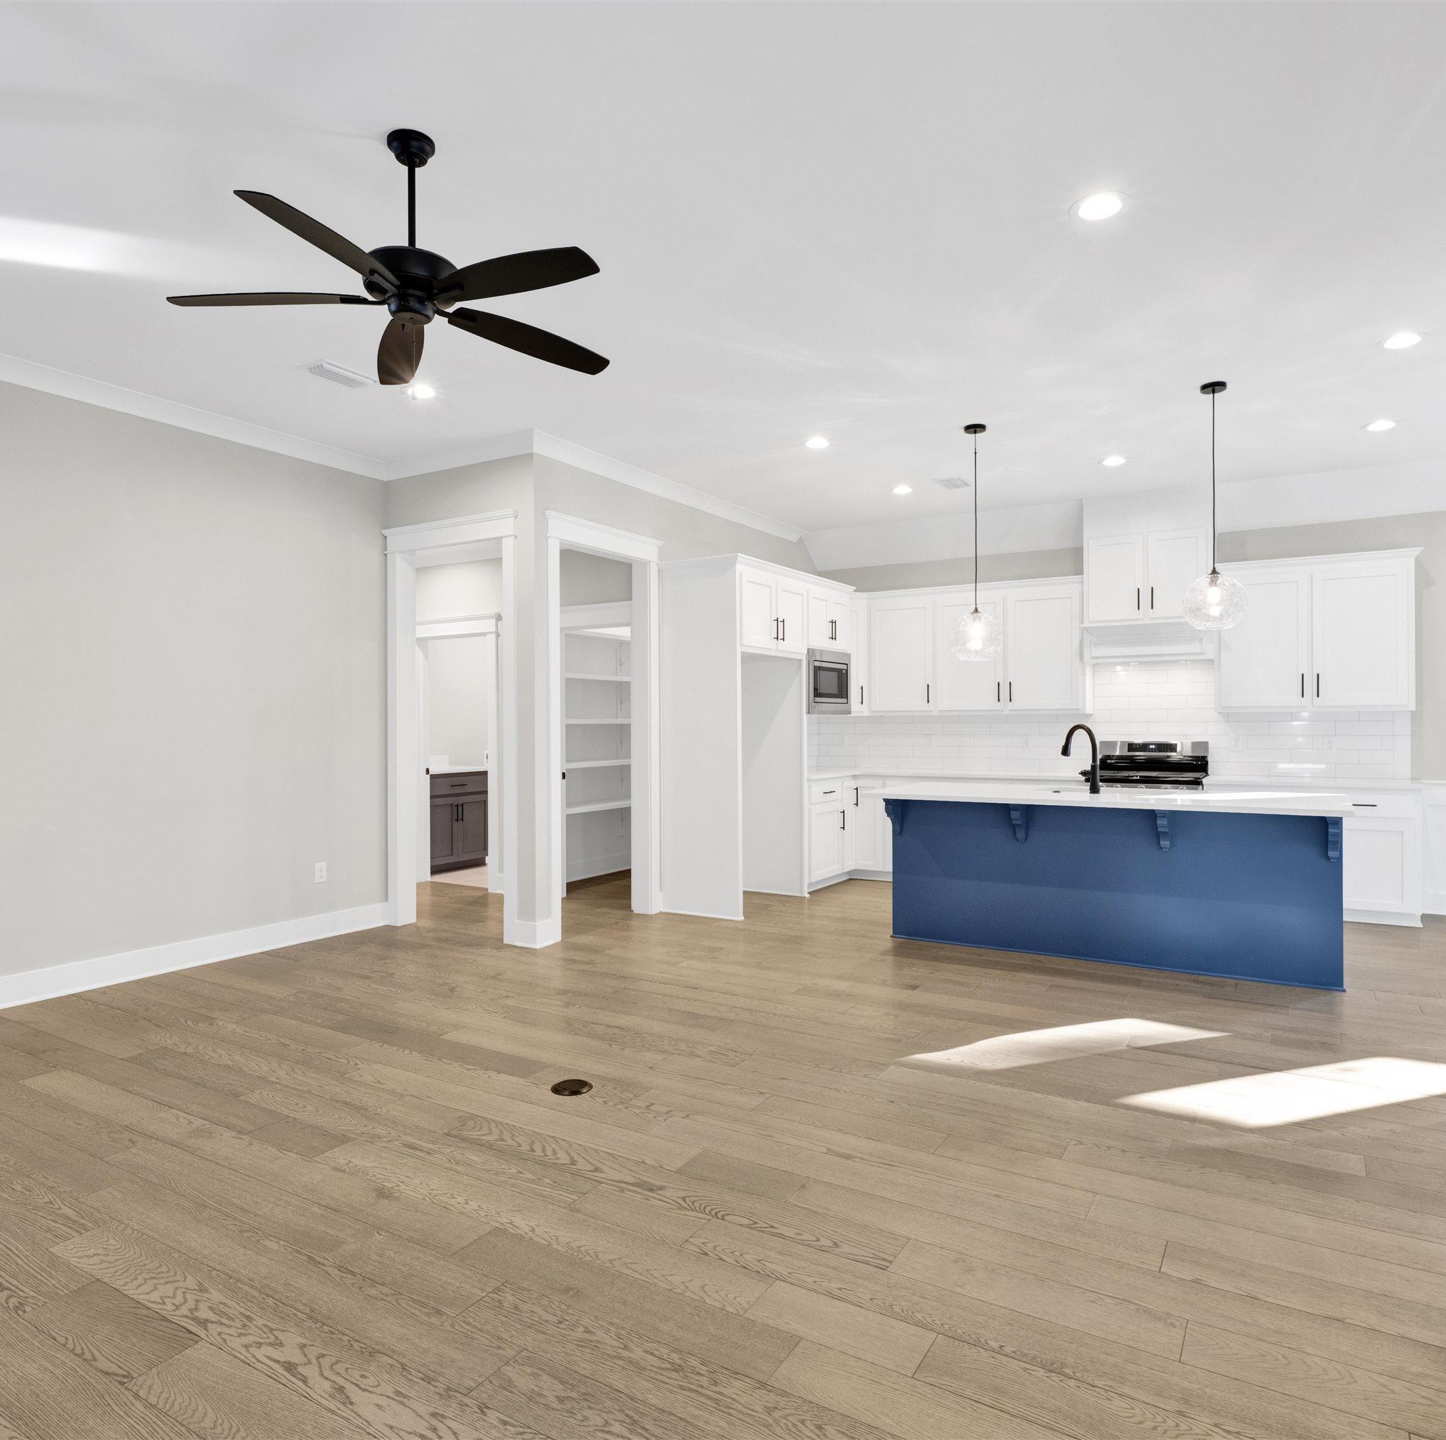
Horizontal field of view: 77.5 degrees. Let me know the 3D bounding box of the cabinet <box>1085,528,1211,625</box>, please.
[{"bbox_3d":[3.219,-1.044,6.785,0.885,0.690,0.360,0,0,30],"label":"cabinet"}]

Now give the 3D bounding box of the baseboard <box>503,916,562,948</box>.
[{"bbox_3d":[-1.156,1.285,5.480,0.270,0.145,0.220,0,0,30],"label":"baseboard"}]

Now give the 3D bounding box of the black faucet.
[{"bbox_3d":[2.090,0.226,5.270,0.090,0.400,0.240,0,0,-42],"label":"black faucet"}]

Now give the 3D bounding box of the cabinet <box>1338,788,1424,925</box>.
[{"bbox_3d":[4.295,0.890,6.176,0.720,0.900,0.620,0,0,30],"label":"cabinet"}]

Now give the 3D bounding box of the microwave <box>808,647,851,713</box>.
[{"bbox_3d":[0.672,-0.293,7.296,0.420,0.500,0.760,0,0,32],"label":"microwave"}]

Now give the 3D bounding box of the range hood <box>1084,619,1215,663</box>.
[{"bbox_3d":[3.221,-0.559,6.807,0.900,0.280,0.400,0,0,30],"label":"range hood"}]

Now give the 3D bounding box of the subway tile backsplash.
[{"bbox_3d":[2.834,-0.019,7.353,4.460,0.920,0.025,0,0,30],"label":"subway tile backsplash"}]

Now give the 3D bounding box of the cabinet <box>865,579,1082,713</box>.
[{"bbox_3d":[2.090,-0.558,7.476,1.760,1.070,0.345,0,0,30],"label":"cabinet"}]

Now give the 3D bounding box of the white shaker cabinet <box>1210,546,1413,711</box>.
[{"bbox_3d":[4.186,-0.590,6.406,1.150,1.060,0.340,0,0,30],"label":"white shaker cabinet"}]

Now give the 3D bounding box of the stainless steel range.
[{"bbox_3d":[3.150,0.751,6.655,0.765,1.180,0.690,0,0,30],"label":"stainless steel range"}]

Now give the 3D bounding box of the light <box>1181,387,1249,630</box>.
[{"bbox_3d":[2.606,-1.130,4.770,0.342,1.311,0.342,0,0,30],"label":"light"}]

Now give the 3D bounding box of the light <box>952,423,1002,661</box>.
[{"bbox_3d":[1.499,-1.031,5.330,0.295,1.390,0.295,0,0,30],"label":"light"}]

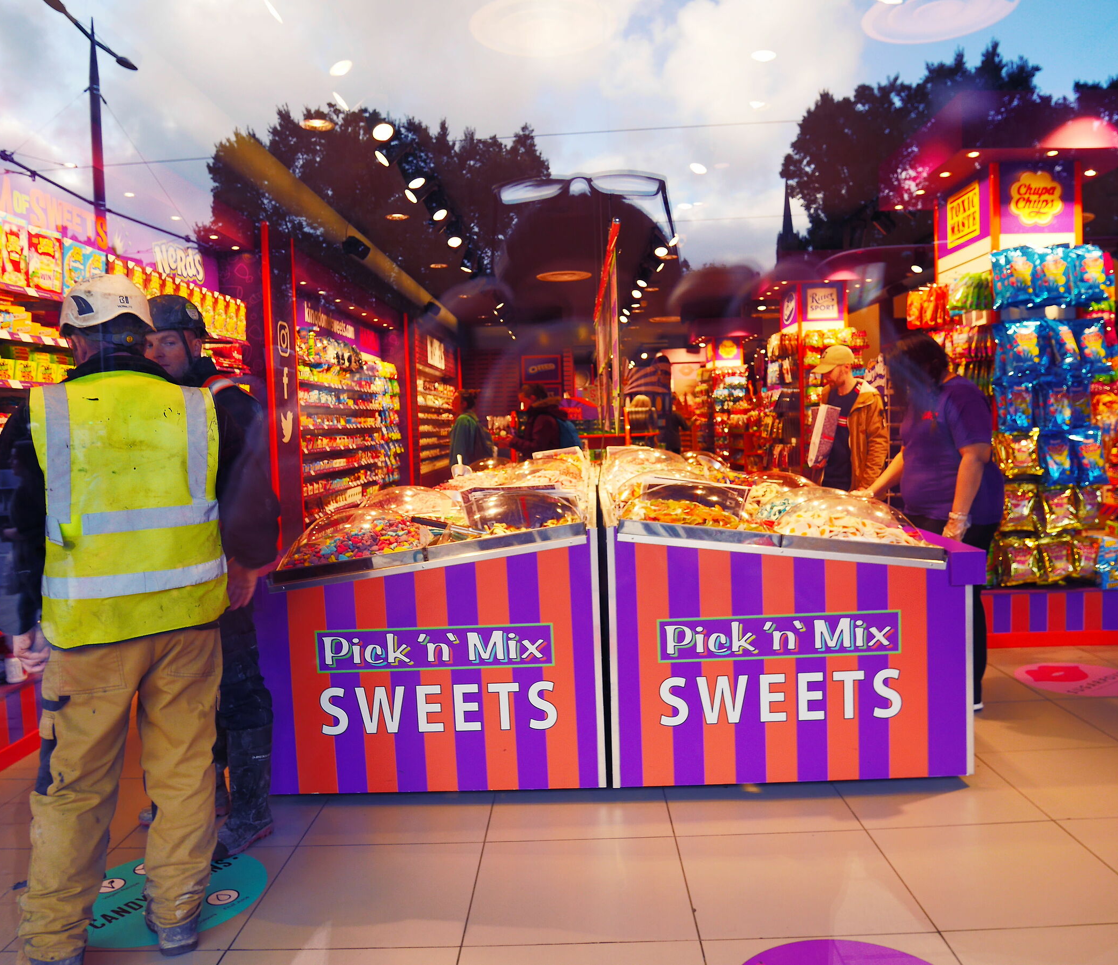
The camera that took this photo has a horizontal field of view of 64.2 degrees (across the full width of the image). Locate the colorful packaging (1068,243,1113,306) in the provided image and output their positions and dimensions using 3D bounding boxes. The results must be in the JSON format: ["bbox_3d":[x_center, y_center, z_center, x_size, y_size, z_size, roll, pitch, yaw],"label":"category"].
[{"bbox_3d":[2.912,-1.137,4.878,0.220,0.325,0.090,-2,4,8],"label":"colorful packaging"}]

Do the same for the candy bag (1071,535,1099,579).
[{"bbox_3d":[2.887,0.414,4.896,0.165,0.245,0.085,-2,4,1],"label":"candy bag"}]

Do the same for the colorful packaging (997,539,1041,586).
[{"bbox_3d":[2.551,0.440,4.951,0.220,0.270,0.090,-2,4,8],"label":"colorful packaging"}]

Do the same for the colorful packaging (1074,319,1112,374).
[{"bbox_3d":[2.941,-0.754,4.903,0.205,0.315,0.090,-2,4,8],"label":"colorful packaging"}]

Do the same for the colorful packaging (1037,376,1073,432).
[{"bbox_3d":[2.683,-0.423,4.817,0.190,0.295,0.090,-2,4,1],"label":"colorful packaging"}]

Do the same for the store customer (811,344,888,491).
[{"bbox_3d":[1.844,0.013,5.628,0.380,1.750,0.500,-4,4,-27],"label":"store customer"}]

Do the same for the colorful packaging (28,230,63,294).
[{"bbox_3d":[-2.483,-1.049,4.258,0.060,0.275,0.205,-1,4,13],"label":"colorful packaging"}]

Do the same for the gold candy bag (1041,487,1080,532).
[{"bbox_3d":[2.783,0.148,4.946,0.205,0.260,0.090,-2,4,8],"label":"gold candy bag"}]

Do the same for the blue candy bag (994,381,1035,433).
[{"bbox_3d":[2.538,-0.430,4.963,0.210,0.300,0.090,-2,4,8],"label":"blue candy bag"}]

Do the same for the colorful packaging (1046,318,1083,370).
[{"bbox_3d":[2.709,-0.732,4.777,0.205,0.290,0.090,-2,4,1],"label":"colorful packaging"}]

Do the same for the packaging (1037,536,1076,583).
[{"bbox_3d":[2.761,0.429,4.946,0.210,0.265,0.090,-2,4,8],"label":"packaging"}]

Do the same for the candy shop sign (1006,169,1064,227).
[{"bbox_3d":[2.628,-1.561,4.906,0.310,0.310,0.040,-2,4,1],"label":"candy shop sign"}]

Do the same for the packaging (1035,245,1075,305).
[{"bbox_3d":[2.717,-1.127,4.882,0.215,0.325,0.090,-2,4,8],"label":"packaging"}]

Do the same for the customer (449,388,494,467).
[{"bbox_3d":[-0.798,-0.033,8.334,0.380,1.680,0.460,-2,4,7],"label":"customer"}]

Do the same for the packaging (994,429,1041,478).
[{"bbox_3d":[2.531,-0.161,4.921,0.225,0.260,0.090,-2,4,8],"label":"packaging"}]

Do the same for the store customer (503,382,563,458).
[{"bbox_3d":[-0.198,-0.006,7.621,0.480,1.670,0.480,-2,4,1],"label":"store customer"}]

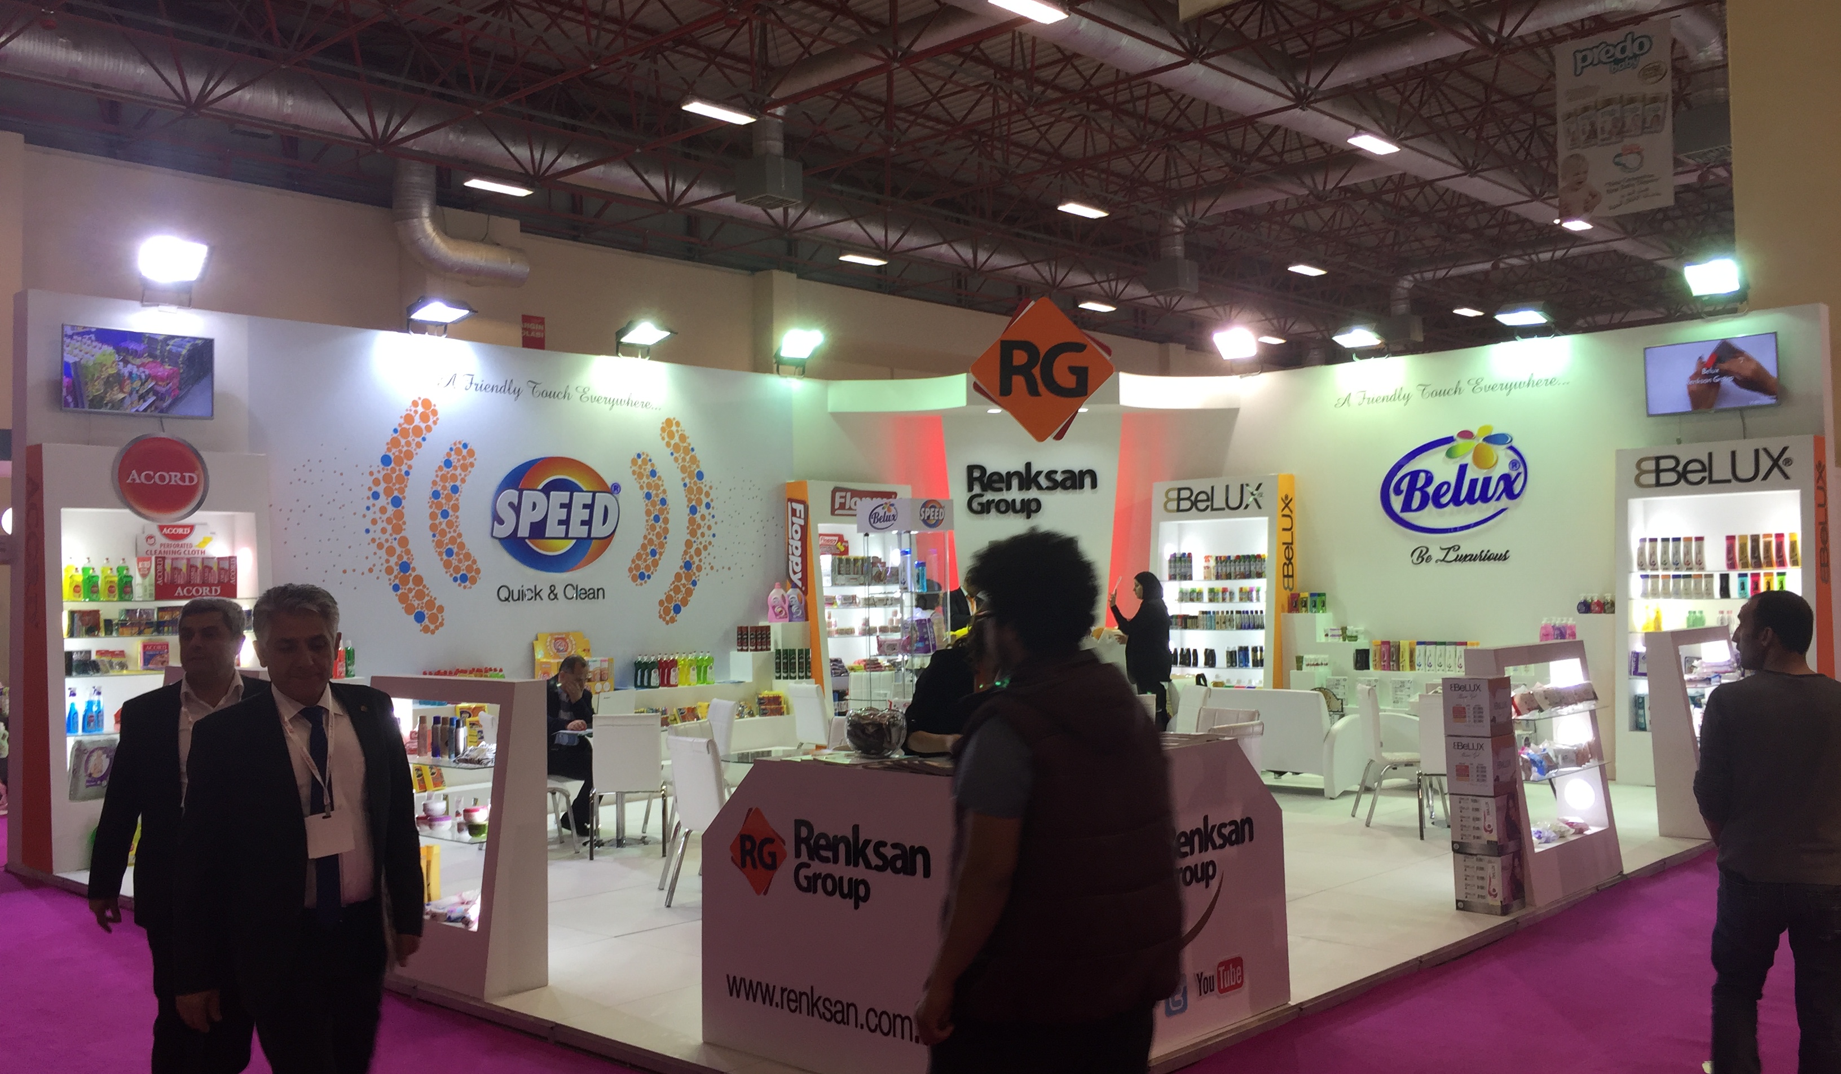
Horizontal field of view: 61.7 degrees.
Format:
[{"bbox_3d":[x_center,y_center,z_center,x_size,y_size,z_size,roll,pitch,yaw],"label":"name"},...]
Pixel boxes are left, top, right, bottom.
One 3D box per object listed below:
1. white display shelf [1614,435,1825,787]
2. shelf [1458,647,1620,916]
[{"bbox_3d":[6.286,0.592,12.134,1.430,2.670,0.660,-3,-3,42],"label":"white display shelf"},{"bbox_3d":[3.337,1.219,8.229,0.327,1.272,1.224,-4,-4,43],"label":"shelf"}]

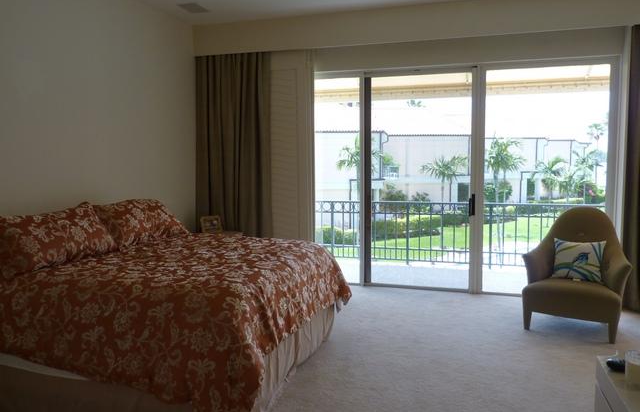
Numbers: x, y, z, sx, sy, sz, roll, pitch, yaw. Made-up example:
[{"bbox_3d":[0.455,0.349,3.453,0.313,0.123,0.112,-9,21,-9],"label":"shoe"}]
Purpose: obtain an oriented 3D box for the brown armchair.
[{"bbox_3d":[2.218,0.533,4.306,0.800,0.980,0.800,3,7,31],"label":"brown armchair"}]

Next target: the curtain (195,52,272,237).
[{"bbox_3d":[-0.941,-0.379,5.593,0.900,2.600,0.200,1,7,16],"label":"curtain"}]

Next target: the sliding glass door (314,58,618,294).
[{"bbox_3d":[1.401,-0.272,5.240,3.100,2.400,0.120,1,7,16],"label":"sliding glass door"}]

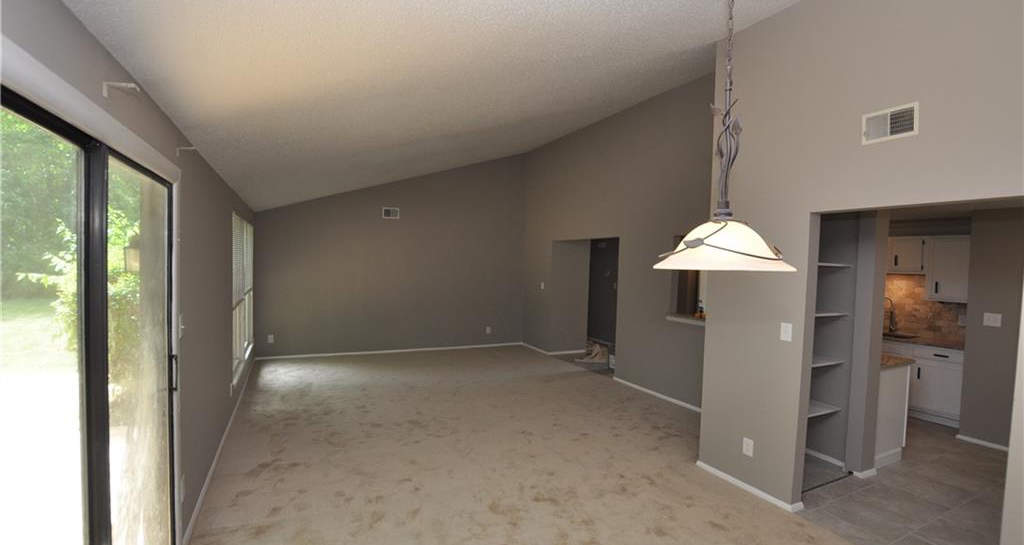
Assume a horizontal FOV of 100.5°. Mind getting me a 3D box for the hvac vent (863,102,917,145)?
[{"bbox_3d":[2.199,-0.863,2.473,0.025,0.186,0.272,1,2,-27],"label":"hvac vent"}]

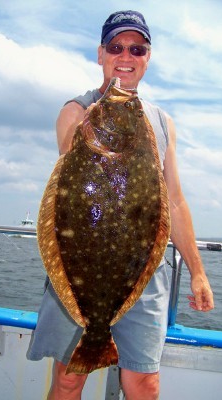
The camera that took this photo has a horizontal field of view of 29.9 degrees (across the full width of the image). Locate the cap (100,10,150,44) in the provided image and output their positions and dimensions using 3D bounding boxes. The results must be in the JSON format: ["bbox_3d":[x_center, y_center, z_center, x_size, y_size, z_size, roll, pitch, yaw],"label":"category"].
[{"bbox_3d":[0.053,-0.586,1.425,0.175,0.135,0.265,4,11,-5],"label":"cap"}]

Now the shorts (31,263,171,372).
[{"bbox_3d":[-0.040,0.361,1.370,0.450,0.385,0.290,0,-5,3],"label":"shorts"}]

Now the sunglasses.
[{"bbox_3d":[0.050,-0.508,1.405,0.150,0.045,0.145,4,11,-5],"label":"sunglasses"}]

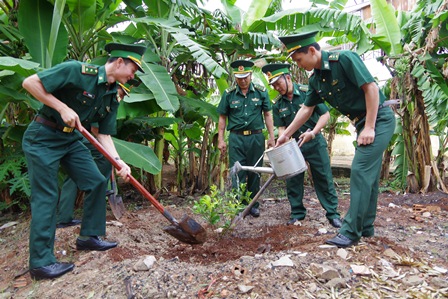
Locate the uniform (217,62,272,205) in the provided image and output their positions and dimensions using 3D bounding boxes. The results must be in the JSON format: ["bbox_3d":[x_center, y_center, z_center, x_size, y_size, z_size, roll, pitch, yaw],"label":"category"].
[{"bbox_3d":[0.229,-0.167,3.750,0.600,1.560,0.350,0,1,5],"label":"uniform"}]

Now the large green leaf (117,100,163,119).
[{"bbox_3d":[-1.068,-0.512,4.300,0.600,0.260,0.420,0,1,0],"label":"large green leaf"}]

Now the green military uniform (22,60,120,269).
[{"bbox_3d":[-1.044,0.089,2.300,0.640,1.380,0.540,0,1,9],"label":"green military uniform"}]

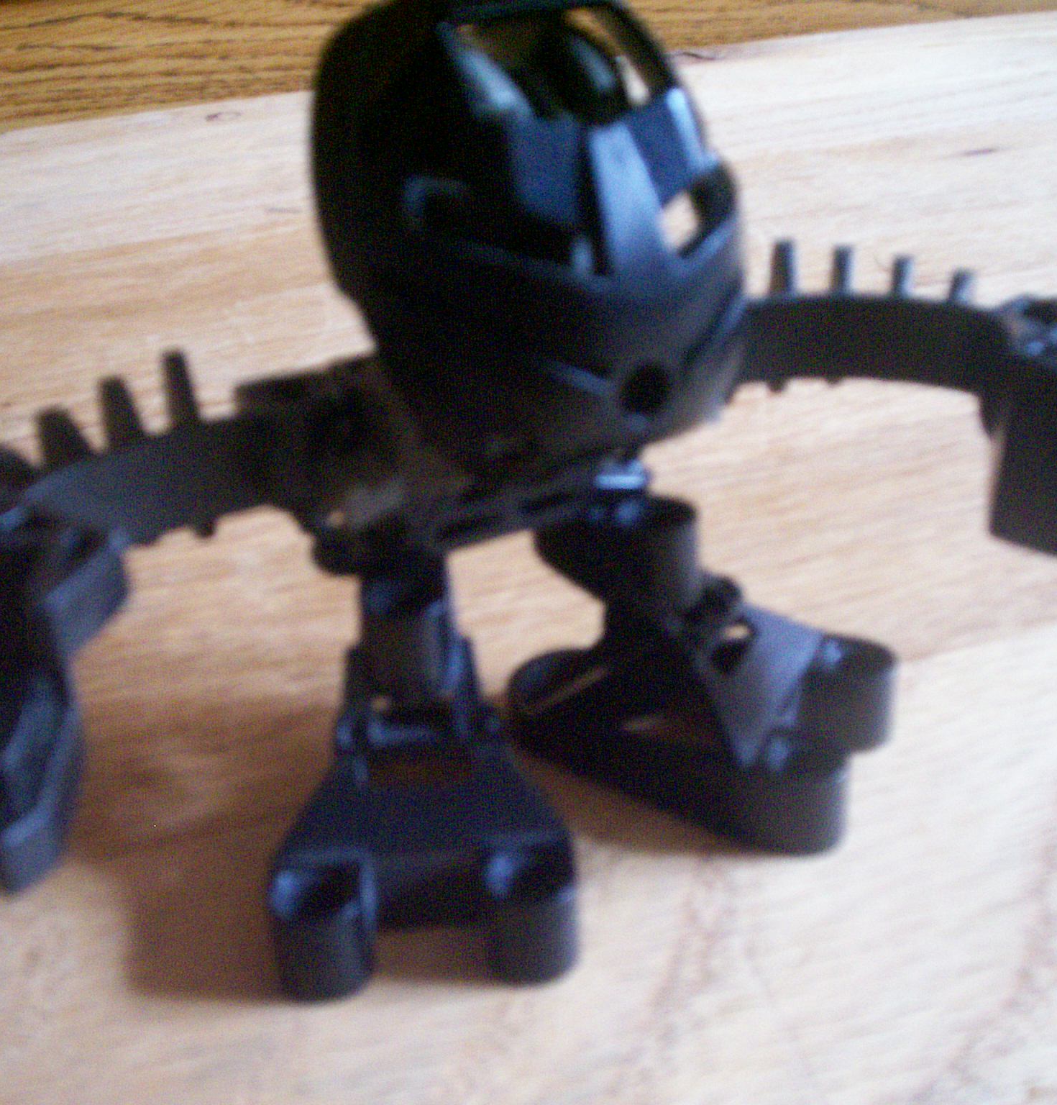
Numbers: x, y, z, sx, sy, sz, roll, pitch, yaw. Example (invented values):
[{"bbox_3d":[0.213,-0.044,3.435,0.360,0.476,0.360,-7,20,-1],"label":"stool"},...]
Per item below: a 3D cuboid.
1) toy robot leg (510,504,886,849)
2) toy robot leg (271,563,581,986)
[{"bbox_3d":[0.014,0.007,0.138,0.034,0.025,0.024,10,31,20],"label":"toy robot leg"},{"bbox_3d":[-0.009,0.015,0.125,0.024,0.025,0.034,-3,29,-2],"label":"toy robot leg"}]

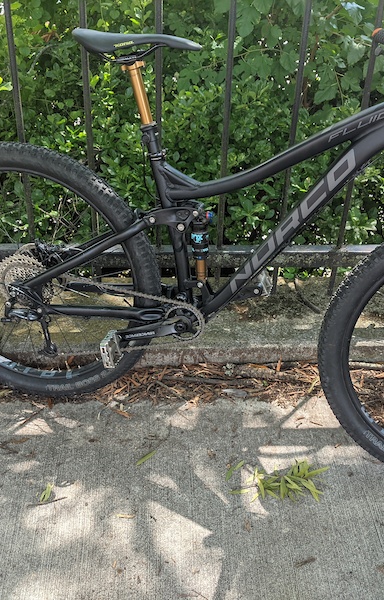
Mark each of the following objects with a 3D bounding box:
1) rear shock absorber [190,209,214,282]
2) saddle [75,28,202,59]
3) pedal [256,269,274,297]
[{"bbox_3d":[0.025,-0.126,1.536,0.056,0.200,0.050,4,24,13],"label":"rear shock absorber"},{"bbox_3d":[-0.112,-0.559,1.380,0.275,0.062,0.143,11,26,10],"label":"saddle"},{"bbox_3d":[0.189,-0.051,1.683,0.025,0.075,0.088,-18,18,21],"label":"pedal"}]

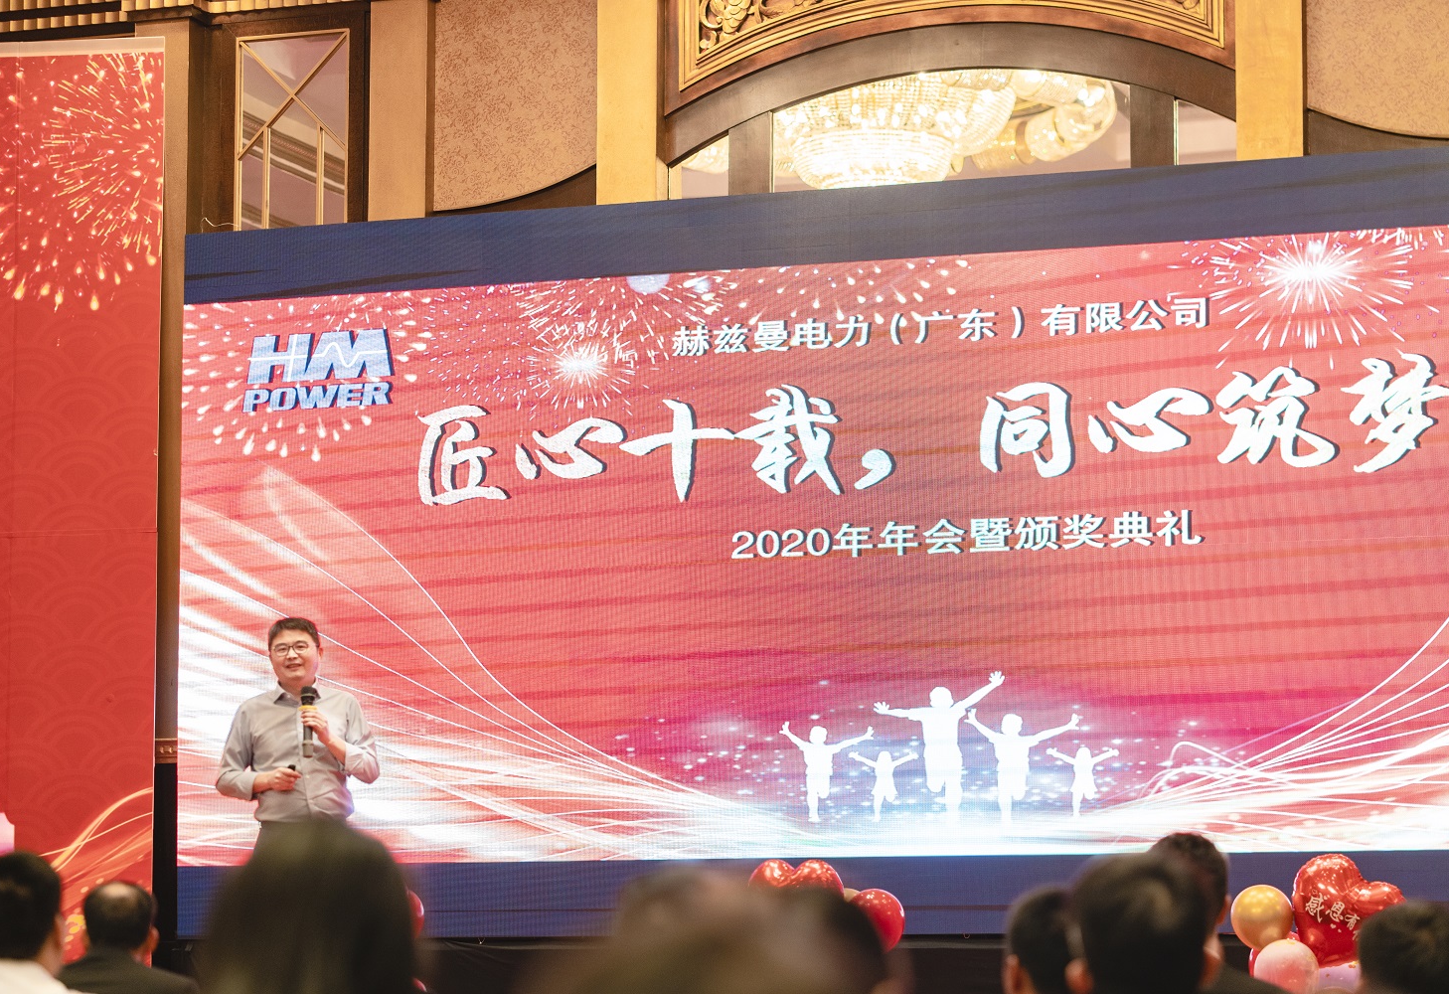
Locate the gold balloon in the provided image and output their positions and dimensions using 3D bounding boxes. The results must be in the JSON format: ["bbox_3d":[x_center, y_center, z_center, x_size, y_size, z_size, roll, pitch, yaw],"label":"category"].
[{"bbox_3d":[1.747,1.364,11.400,0.205,0.215,0.205,-1,-7,9],"label":"gold balloon"}]

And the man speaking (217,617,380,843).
[{"bbox_3d":[-1.516,1.286,12.500,0.580,1.720,0.380,0,-7,-2],"label":"man speaking"}]

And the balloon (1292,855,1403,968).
[{"bbox_3d":[1.984,1.343,11.300,0.365,0.345,0.200,22,-6,6],"label":"balloon"}]

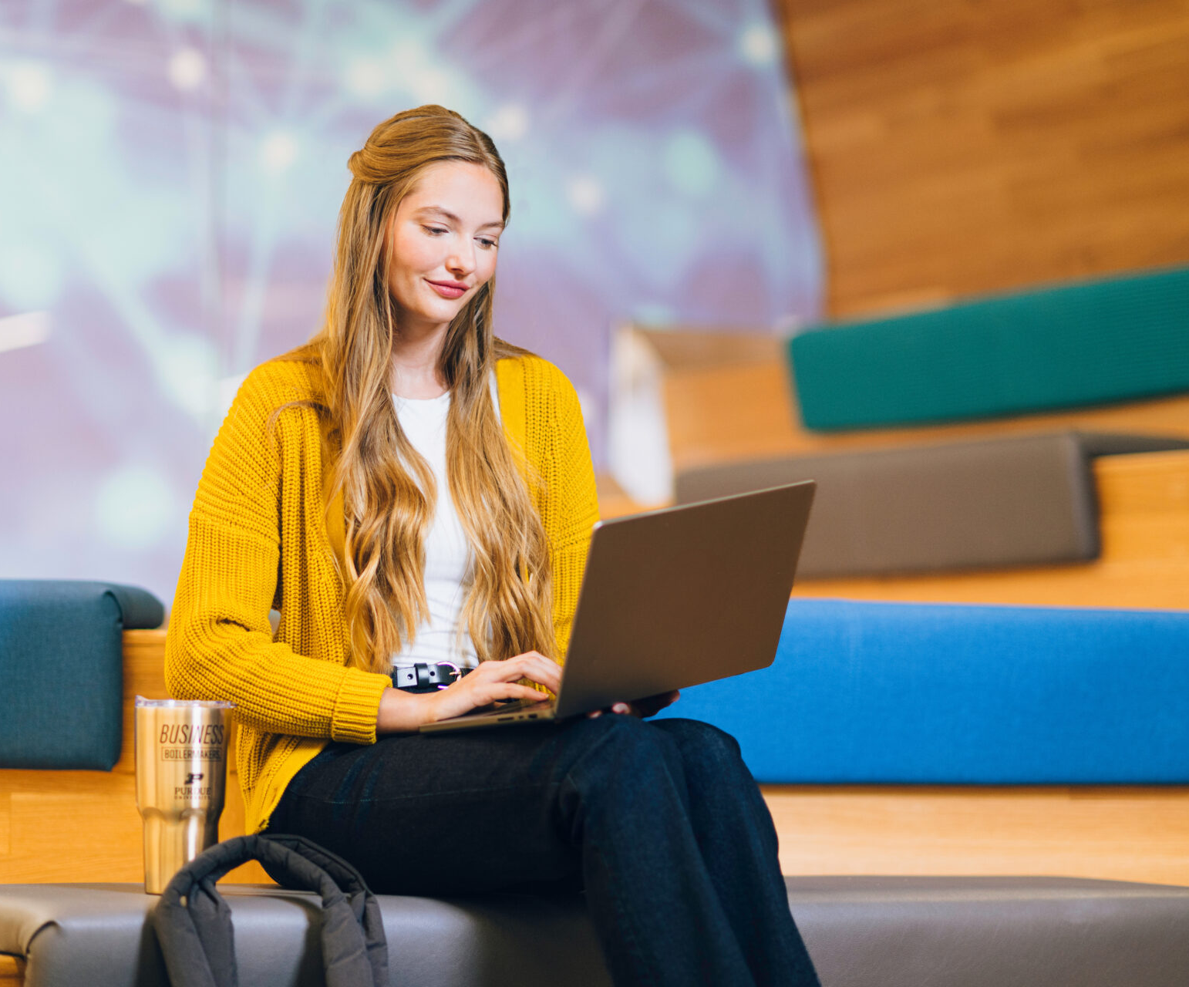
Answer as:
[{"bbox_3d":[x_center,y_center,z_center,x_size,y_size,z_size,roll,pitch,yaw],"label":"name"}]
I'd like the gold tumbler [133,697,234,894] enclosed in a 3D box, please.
[{"bbox_3d":[-0.431,0.318,3.680,0.104,0.207,0.104,0,-3,0],"label":"gold tumbler"}]

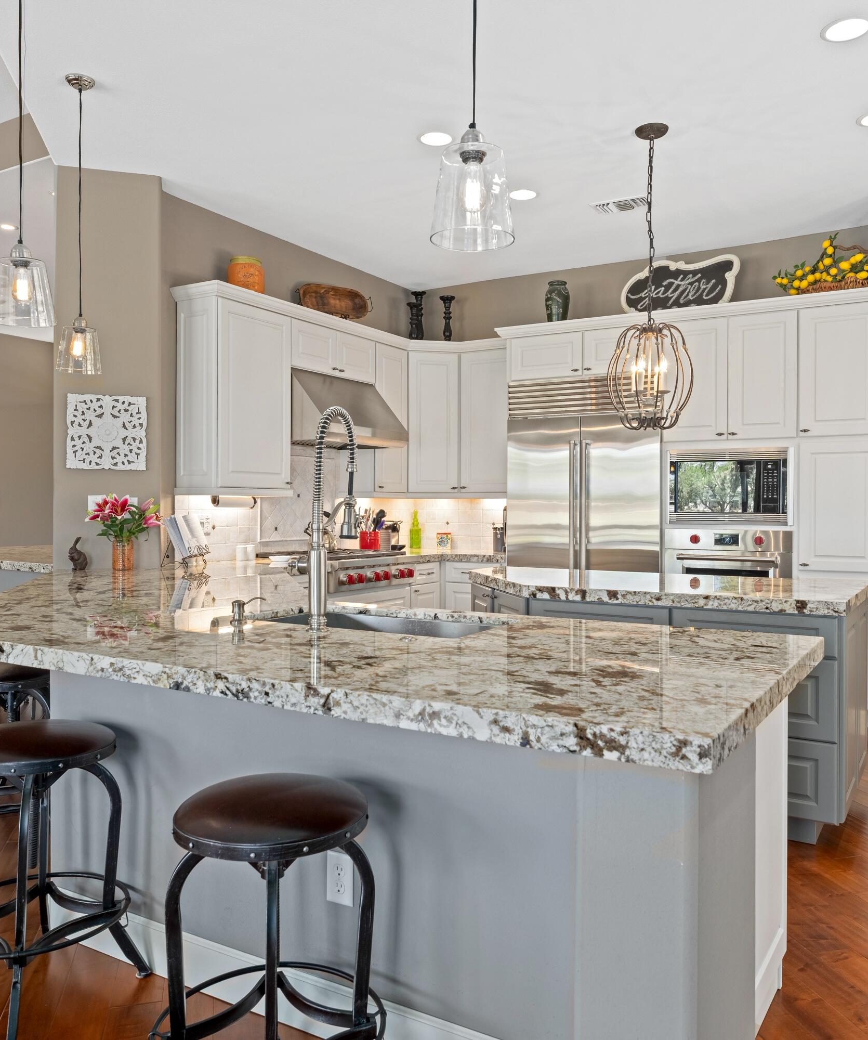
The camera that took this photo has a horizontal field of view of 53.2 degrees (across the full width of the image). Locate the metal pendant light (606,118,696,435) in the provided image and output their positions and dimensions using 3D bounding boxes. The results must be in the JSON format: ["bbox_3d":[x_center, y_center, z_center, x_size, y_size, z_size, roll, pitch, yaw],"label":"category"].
[{"bbox_3d":[1.004,-1.114,4.047,0.395,1.395,0.395,1,1,31],"label":"metal pendant light"}]

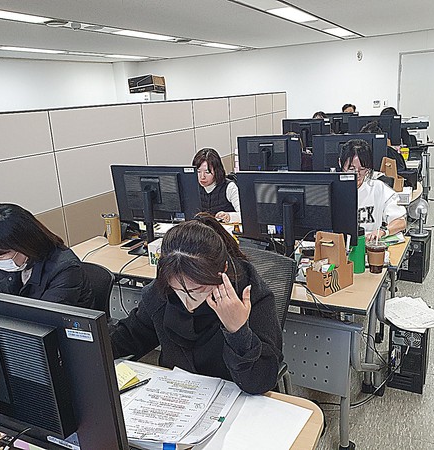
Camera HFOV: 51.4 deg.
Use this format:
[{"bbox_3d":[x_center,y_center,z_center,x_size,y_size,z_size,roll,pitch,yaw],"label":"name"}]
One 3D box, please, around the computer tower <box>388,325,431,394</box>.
[{"bbox_3d":[1.076,0.662,2.522,0.170,0.357,0.380,5,18,27],"label":"computer tower"}]

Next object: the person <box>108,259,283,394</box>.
[{"bbox_3d":[-0.059,0.564,1.563,0.580,1.200,0.740,5,18,27],"label":"person"}]

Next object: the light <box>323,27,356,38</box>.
[{"bbox_3d":[2.120,-3.313,7.748,0.250,0.070,1.360,5,18,27],"label":"light"}]

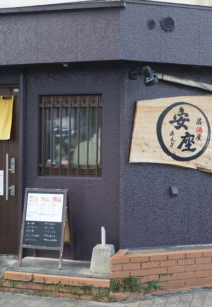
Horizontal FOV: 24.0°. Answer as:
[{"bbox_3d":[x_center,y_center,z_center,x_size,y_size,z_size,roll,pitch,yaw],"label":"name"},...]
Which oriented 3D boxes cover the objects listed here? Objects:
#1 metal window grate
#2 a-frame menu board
[{"bbox_3d":[-0.407,-0.198,5.678,0.754,0.931,0.060,0,1,14],"label":"metal window grate"},{"bbox_3d":[-0.648,0.804,5.529,0.485,0.830,0.500,0,1,13],"label":"a-frame menu board"}]

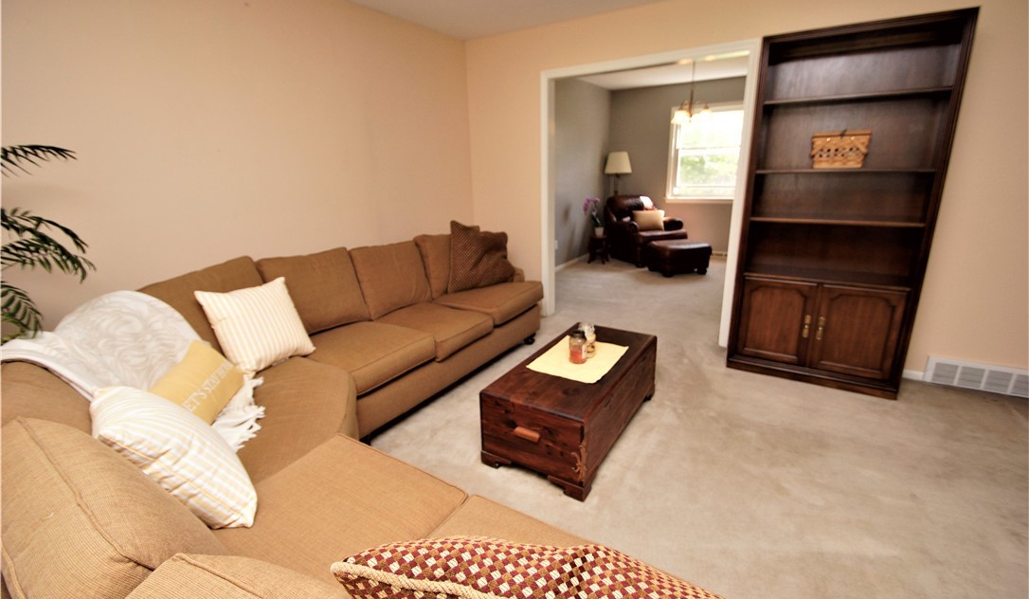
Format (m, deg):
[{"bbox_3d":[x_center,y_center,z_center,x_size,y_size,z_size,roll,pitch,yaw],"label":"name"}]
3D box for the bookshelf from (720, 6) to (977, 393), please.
[{"bbox_3d":[1.898,-0.473,2.611,0.890,2.000,0.330,9,20,31],"label":"bookshelf"}]

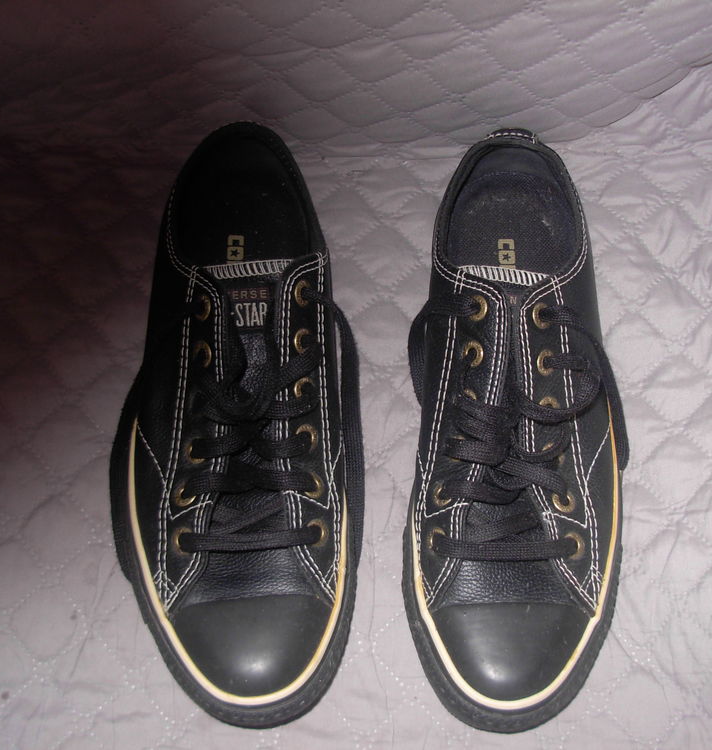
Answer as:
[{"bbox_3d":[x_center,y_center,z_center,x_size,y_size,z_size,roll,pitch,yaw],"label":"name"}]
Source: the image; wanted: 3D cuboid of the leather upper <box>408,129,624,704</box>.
[{"bbox_3d":[0.076,0.006,0.526,0.103,0.095,0.287,2,60,1],"label":"leather upper"}]

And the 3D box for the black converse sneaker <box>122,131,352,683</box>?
[{"bbox_3d":[-0.053,0.006,0.526,0.103,0.095,0.287,-2,60,-1],"label":"black converse sneaker"}]

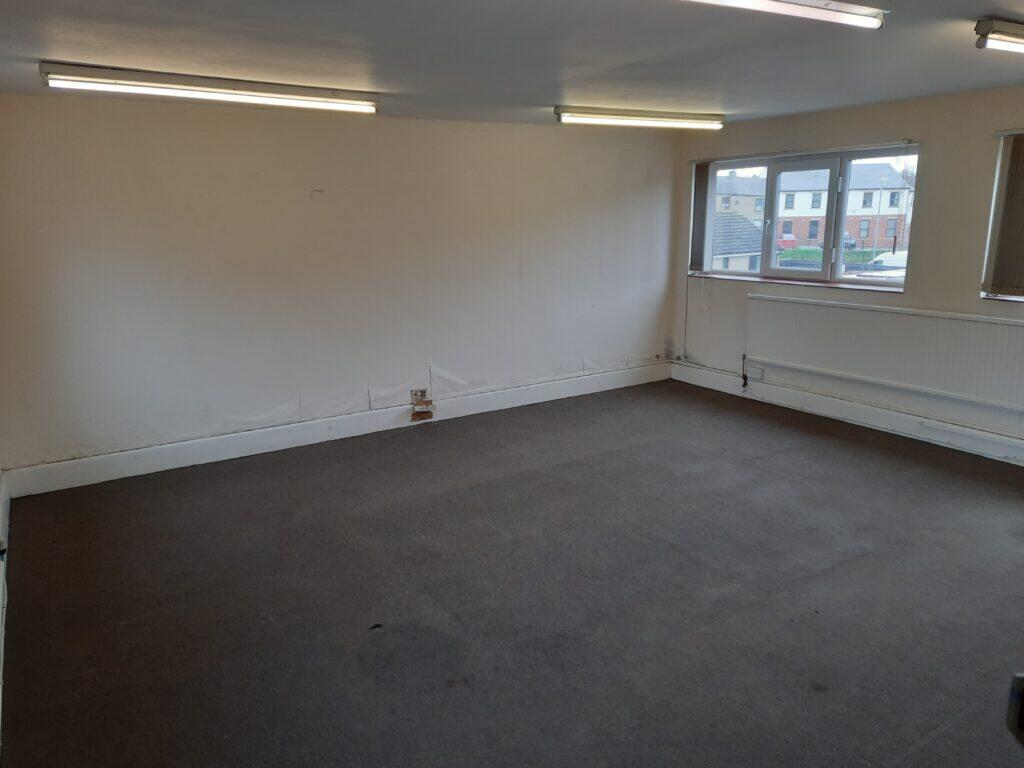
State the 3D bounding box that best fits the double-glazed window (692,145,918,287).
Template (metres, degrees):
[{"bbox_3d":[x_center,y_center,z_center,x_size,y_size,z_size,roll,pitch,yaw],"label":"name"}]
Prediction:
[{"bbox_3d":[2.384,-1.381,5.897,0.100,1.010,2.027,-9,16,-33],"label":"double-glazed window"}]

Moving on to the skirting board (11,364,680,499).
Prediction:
[{"bbox_3d":[-0.678,0.224,5.618,5.450,0.173,0.026,-9,16,-33],"label":"skirting board"}]

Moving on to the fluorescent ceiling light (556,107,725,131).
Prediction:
[{"bbox_3d":[0.955,-1.901,5.083,1.550,0.100,0.060,-11,17,-32],"label":"fluorescent ceiling light"}]

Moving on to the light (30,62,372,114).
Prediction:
[{"bbox_3d":[-1.393,-1.452,3.517,1.555,0.100,0.060,-9,16,-33],"label":"light"}]

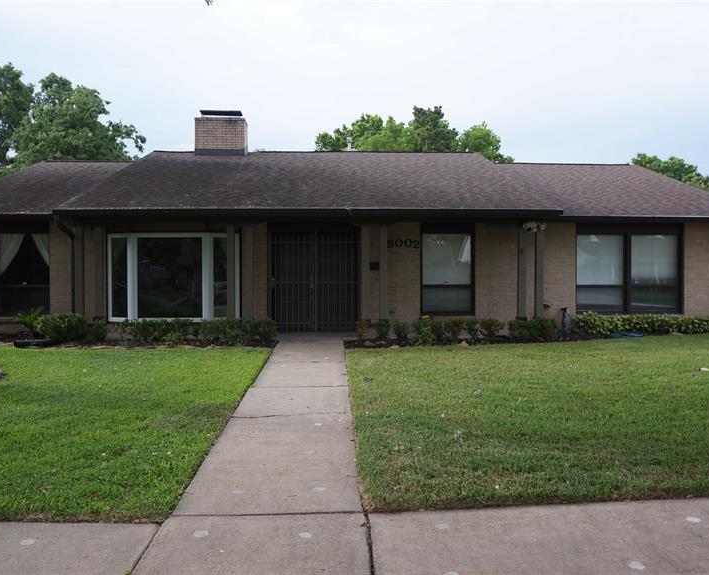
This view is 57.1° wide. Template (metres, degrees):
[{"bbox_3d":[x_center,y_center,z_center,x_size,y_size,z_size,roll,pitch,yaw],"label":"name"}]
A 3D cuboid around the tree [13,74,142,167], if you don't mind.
[{"bbox_3d":[-13.200,-4.700,31.000,7.000,11.100,6.800,0,1,0],"label":"tree"}]

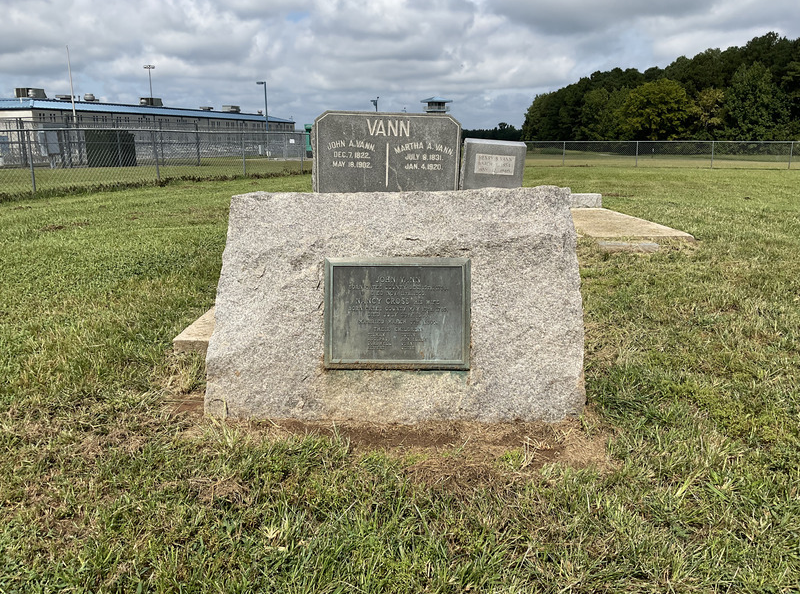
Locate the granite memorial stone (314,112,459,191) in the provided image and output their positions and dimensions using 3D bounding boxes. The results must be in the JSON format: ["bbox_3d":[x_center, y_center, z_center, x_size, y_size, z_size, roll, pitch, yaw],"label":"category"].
[{"bbox_3d":[-0.100,-0.823,5.147,1.100,1.130,0.280,1,13,-5],"label":"granite memorial stone"}]

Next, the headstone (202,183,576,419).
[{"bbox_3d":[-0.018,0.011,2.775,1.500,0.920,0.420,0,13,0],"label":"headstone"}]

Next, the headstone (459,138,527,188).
[{"bbox_3d":[0.725,-0.765,5.315,0.460,0.900,0.240,3,13,-4],"label":"headstone"}]

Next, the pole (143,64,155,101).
[{"bbox_3d":[-53.400,-41.010,144.464,2.600,17.400,1.200,0,13,0],"label":"pole"}]

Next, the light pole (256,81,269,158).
[{"bbox_3d":[-11.550,-14.802,56.105,0.950,6.200,0.300,0,13,0],"label":"light pole"}]

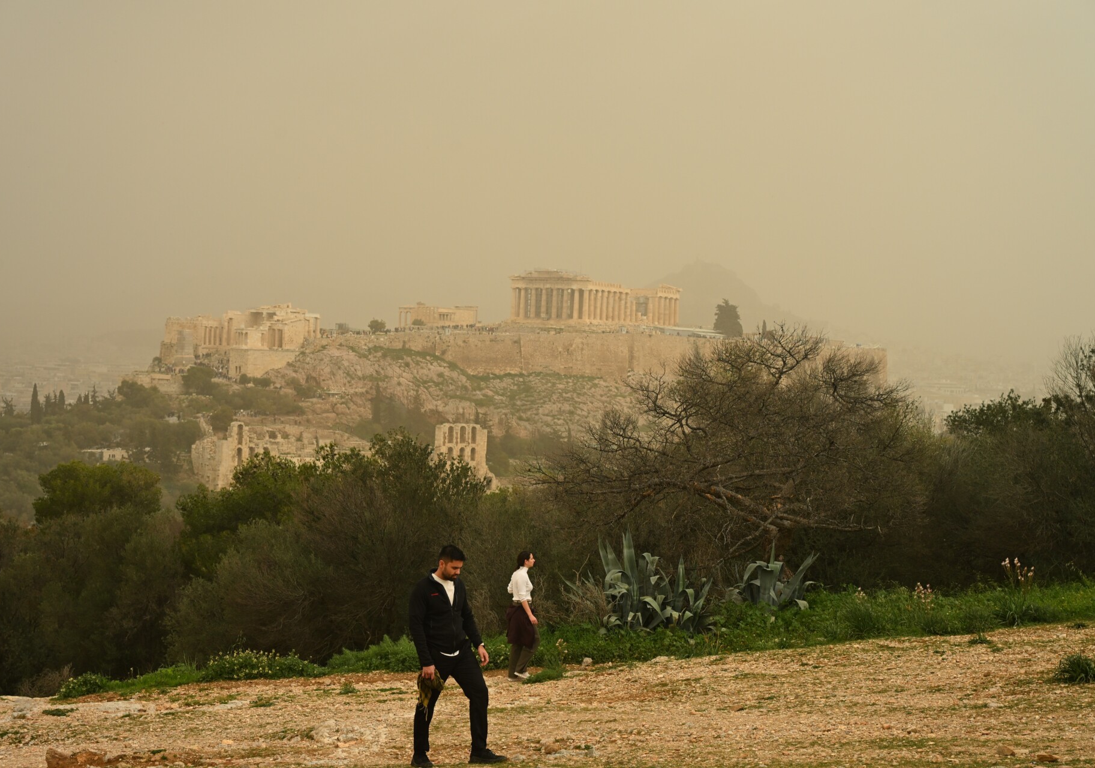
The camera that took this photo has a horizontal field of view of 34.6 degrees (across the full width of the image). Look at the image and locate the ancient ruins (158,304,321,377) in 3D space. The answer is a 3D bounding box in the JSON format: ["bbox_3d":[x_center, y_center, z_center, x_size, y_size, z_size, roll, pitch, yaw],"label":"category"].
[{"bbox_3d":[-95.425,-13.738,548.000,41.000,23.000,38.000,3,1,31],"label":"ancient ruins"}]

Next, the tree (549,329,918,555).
[{"bbox_3d":[3.343,1.134,32.600,6.700,4.400,5.600,3,1,0],"label":"tree"}]

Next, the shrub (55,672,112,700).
[{"bbox_3d":[-5.805,3.771,22.000,0.700,0.340,0.520,3,1,0],"label":"shrub"}]

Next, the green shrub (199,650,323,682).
[{"bbox_3d":[-3.844,3.779,23.600,1.620,0.400,0.850,3,1,0],"label":"green shrub"}]

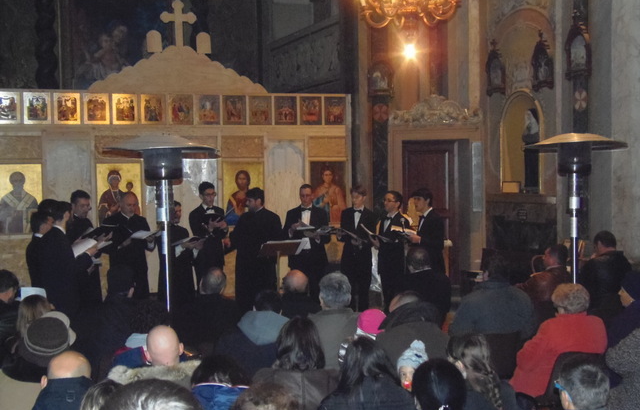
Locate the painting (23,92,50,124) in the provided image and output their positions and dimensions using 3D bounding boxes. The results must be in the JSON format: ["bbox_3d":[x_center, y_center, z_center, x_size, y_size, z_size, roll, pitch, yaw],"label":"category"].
[{"bbox_3d":[-3.201,-1.093,10.259,0.286,0.356,0.030,-2,2,-21],"label":"painting"}]

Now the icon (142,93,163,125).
[{"bbox_3d":[-1.947,-1.119,10.582,0.285,0.350,0.030,-1,0,-18],"label":"icon"}]

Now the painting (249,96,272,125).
[{"bbox_3d":[-0.731,-1.166,11.188,0.301,0.362,0.030,-2,2,-21],"label":"painting"}]

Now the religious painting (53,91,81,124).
[{"bbox_3d":[-2.891,-1.102,10.376,0.293,0.353,0.030,-2,2,-21],"label":"religious painting"}]

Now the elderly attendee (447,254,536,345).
[{"bbox_3d":[1.165,1.012,6.353,0.580,1.360,0.780,-1,3,-14],"label":"elderly attendee"}]

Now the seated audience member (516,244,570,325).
[{"bbox_3d":[1.871,0.967,7.470,0.750,1.311,0.520,2,4,44],"label":"seated audience member"}]

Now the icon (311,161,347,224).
[{"bbox_3d":[0.104,-0.155,11.235,0.473,0.756,0.040,-1,0,-18],"label":"icon"}]

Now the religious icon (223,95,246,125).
[{"bbox_3d":[-1.026,-1.134,10.878,0.285,0.350,0.030,-1,0,-18],"label":"religious icon"}]

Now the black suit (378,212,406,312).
[{"bbox_3d":[0.742,0.775,9.339,0.320,1.418,0.460,-3,4,-38],"label":"black suit"}]

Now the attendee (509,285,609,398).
[{"bbox_3d":[1.385,1.040,5.300,0.500,1.220,0.660,-1,0,-18],"label":"attendee"}]

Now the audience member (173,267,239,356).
[{"bbox_3d":[-0.746,1.066,6.534,0.520,1.275,0.750,-1,3,3],"label":"audience member"}]

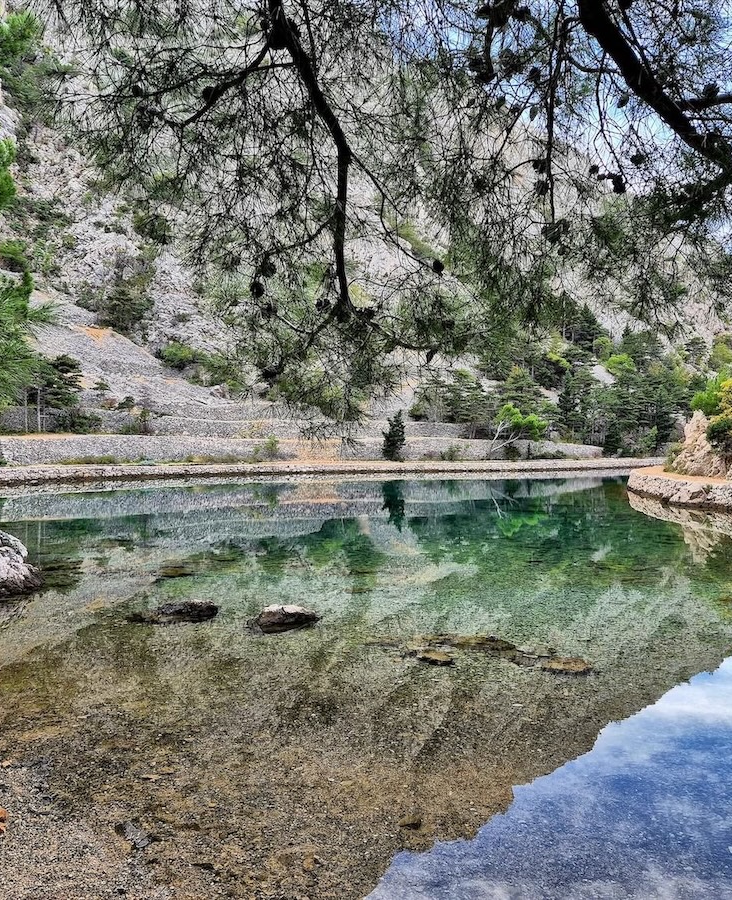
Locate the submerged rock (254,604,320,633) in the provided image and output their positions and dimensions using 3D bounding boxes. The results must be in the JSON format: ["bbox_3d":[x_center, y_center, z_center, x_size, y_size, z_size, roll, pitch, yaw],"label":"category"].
[{"bbox_3d":[-0.817,1.755,8.300,0.600,0.260,0.420,0,0,-20],"label":"submerged rock"}]

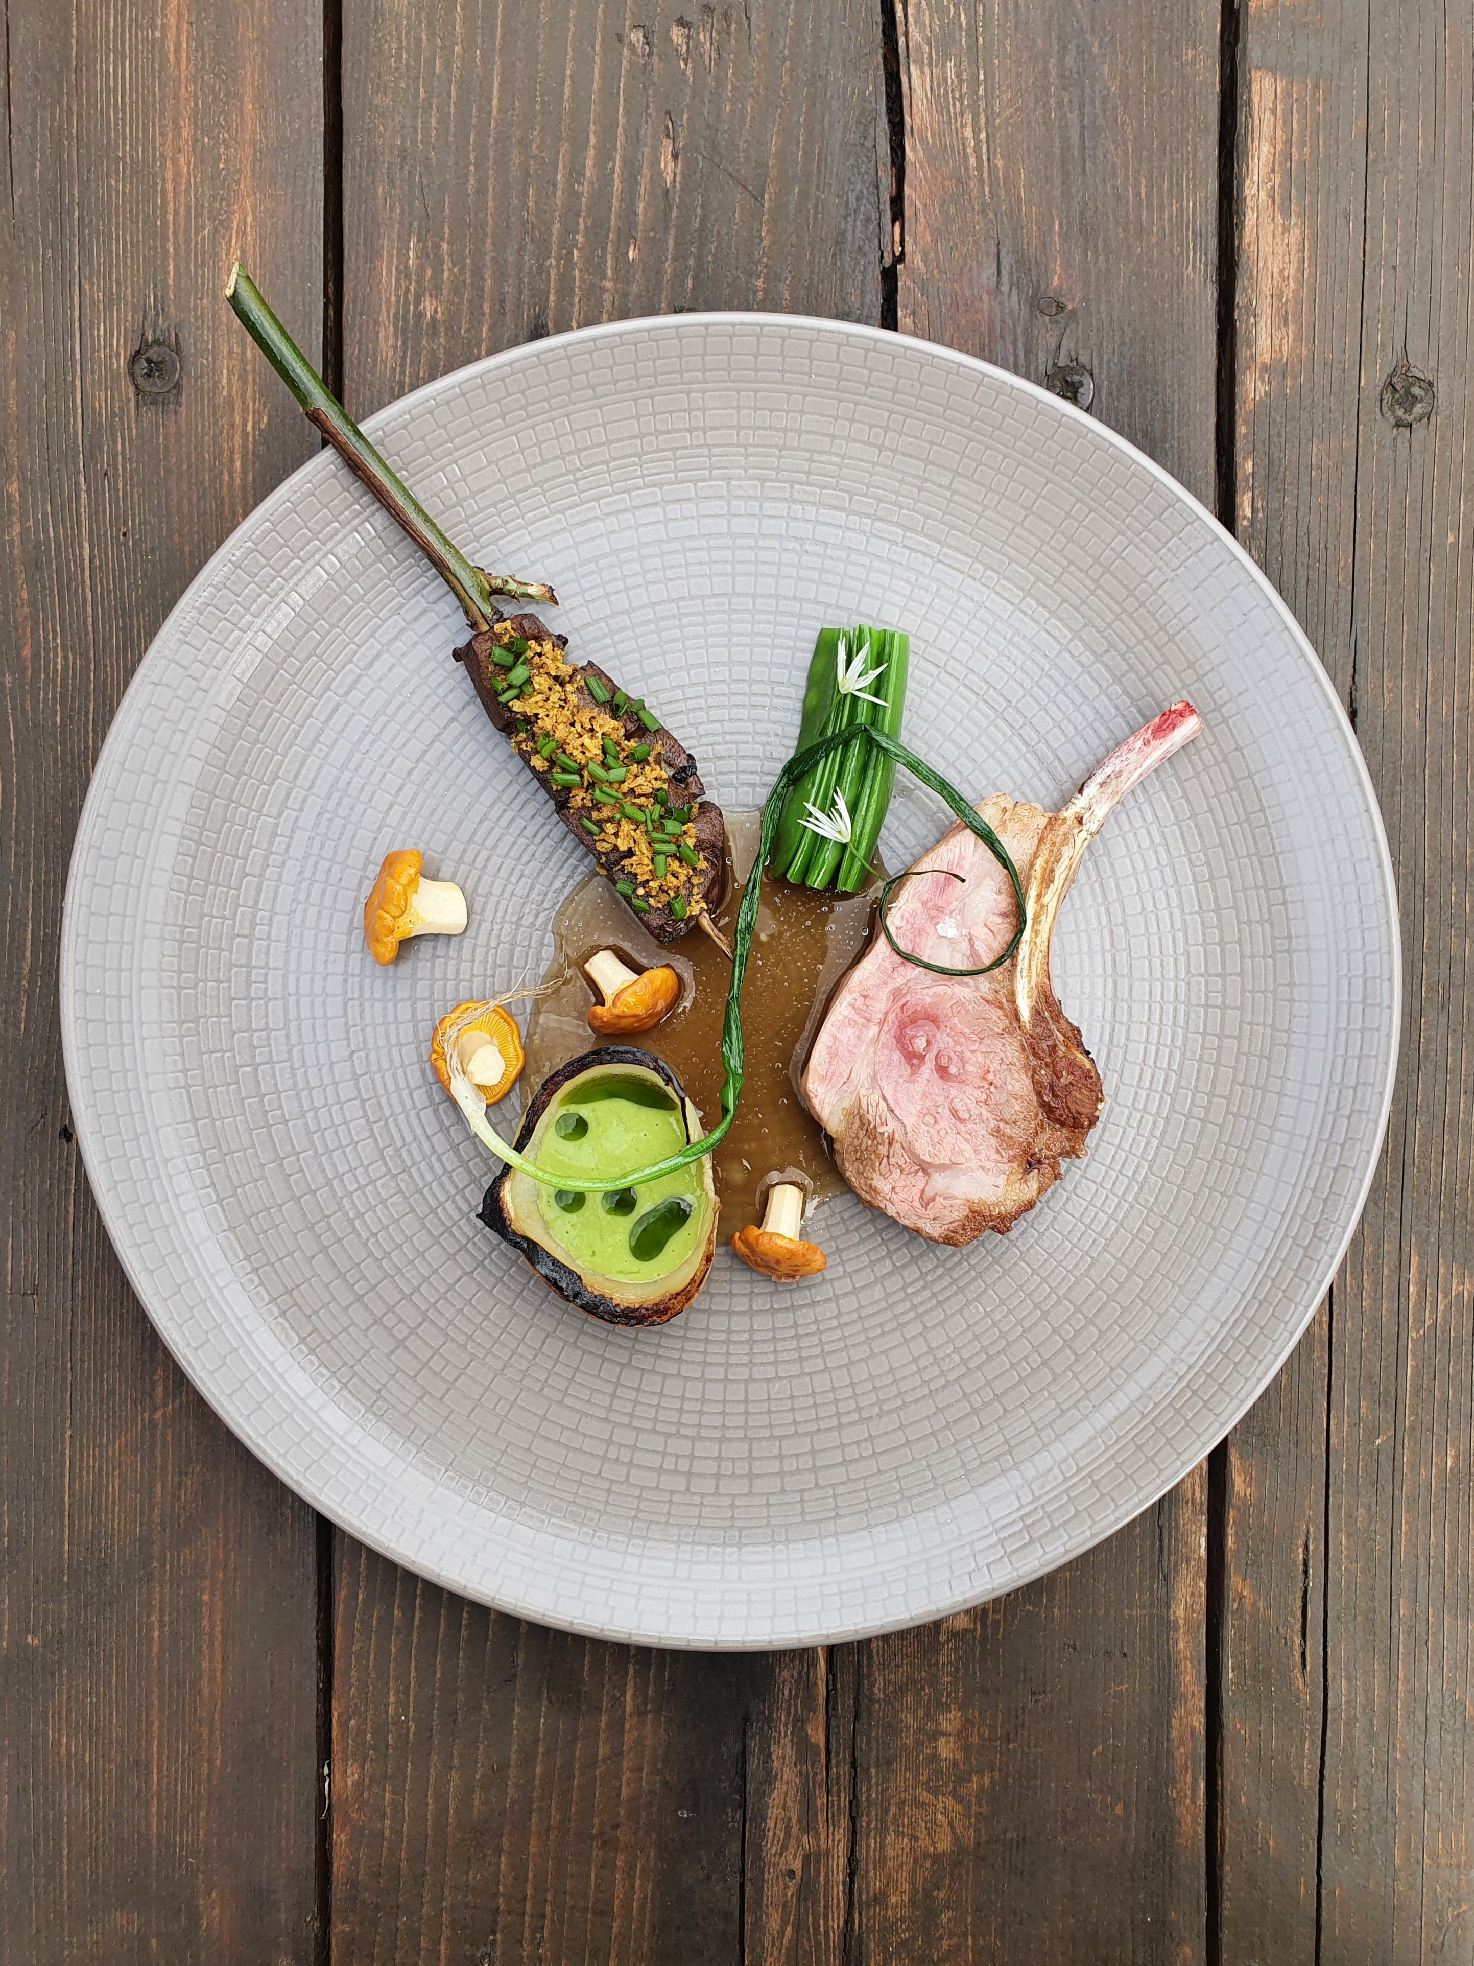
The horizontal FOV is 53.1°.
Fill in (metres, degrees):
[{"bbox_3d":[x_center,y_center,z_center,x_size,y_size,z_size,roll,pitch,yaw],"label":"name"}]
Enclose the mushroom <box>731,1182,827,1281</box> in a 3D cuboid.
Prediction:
[{"bbox_3d":[0.009,0.055,0.325,0.021,0.018,0.021,3,90,0],"label":"mushroom"}]

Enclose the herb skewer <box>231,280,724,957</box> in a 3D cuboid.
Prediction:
[{"bbox_3d":[-0.054,-0.081,0.317,0.028,0.025,0.175,-36,94,0],"label":"herb skewer"}]

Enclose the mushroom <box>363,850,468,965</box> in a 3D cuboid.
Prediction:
[{"bbox_3d":[-0.071,-0.017,0.325,0.022,0.018,0.025,7,90,0],"label":"mushroom"}]

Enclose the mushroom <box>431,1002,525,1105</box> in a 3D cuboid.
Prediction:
[{"bbox_3d":[-0.058,0.016,0.327,0.021,0.016,0.021,0,103,-15],"label":"mushroom"}]

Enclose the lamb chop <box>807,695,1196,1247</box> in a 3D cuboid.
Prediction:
[{"bbox_3d":[0.058,-0.007,0.323,0.064,0.024,0.126,20,90,0],"label":"lamb chop"}]

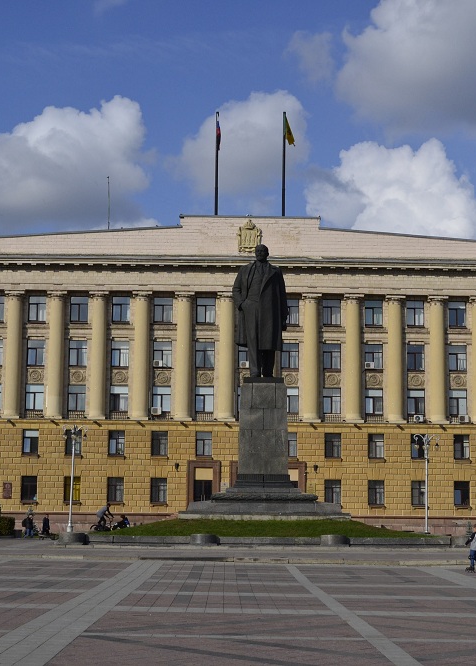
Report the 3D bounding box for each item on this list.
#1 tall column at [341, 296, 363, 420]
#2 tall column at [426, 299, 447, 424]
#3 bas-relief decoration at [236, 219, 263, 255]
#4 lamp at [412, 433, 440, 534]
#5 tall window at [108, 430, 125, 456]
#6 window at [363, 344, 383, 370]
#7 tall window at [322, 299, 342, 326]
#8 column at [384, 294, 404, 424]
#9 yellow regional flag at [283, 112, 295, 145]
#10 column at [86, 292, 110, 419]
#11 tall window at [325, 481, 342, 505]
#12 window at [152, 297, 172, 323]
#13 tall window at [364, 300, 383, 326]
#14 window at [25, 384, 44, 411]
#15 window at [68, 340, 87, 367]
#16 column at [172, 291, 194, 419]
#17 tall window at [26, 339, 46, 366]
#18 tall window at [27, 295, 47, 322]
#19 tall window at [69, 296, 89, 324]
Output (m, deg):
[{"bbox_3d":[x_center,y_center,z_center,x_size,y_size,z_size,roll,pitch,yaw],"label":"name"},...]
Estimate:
[{"bbox_3d":[9.569,2.130,95.953,1.470,10.520,1.365,1,-8,-1],"label":"tall column"},{"bbox_3d":[17.232,2.294,100.810,1.700,11.104,1.700,1,-8,-1],"label":"tall column"},{"bbox_3d":[0.985,-8.052,97.306,2.100,2.850,0.300,1,-8,-1],"label":"bas-relief decoration"},{"bbox_3d":[11.993,9.671,74.003,1.650,6.578,1.650,1,-8,-1],"label":"lamp"},{"bbox_3d":[-9.761,8.980,94.979,1.312,2.031,0.250,1,-8,-1],"label":"tall window"},{"bbox_3d":[11.866,2.072,101.526,1.552,2.141,0.200,1,-8,-1],"label":"window"},{"bbox_3d":[7.875,-1.697,97.491,1.520,2.200,0.250,1,-8,-1],"label":"tall window"},{"bbox_3d":[12.988,2.185,96.172,1.600,10.500,1.500,1,-8,-1],"label":"column"},{"bbox_3d":[4.758,-18.756,107.750,1.017,3.159,0.500,1,-8,-1],"label":"yellow regional flag"},{"bbox_3d":[-12.074,1.986,100.936,1.620,11.189,1.620,1,-8,-1],"label":"column"},{"bbox_3d":[7.513,12.578,92.025,1.262,1.859,0.250,1,-8,0],"label":"tall window"},{"bbox_3d":[-6.069,-1.827,94.812,1.462,2.141,0.250,1,-8,0],"label":"window"},{"bbox_3d":[11.926,-1.685,102.081,1.534,2.173,0.200,1,-8,-1],"label":"tall window"},{"bbox_3d":[-17.646,5.621,101.472,1.510,2.260,0.250,1,-8,-1],"label":"window"},{"bbox_3d":[-13.514,1.761,98.809,1.473,2.201,0.250,0,-8,0],"label":"window"},{"bbox_3d":[-4.680,1.987,101.279,1.600,11.274,1.500,1,-8,-1],"label":"column"},{"bbox_3d":[-17.558,1.750,101.795,1.541,2.332,0.250,1,-8,-1],"label":"tall window"},{"bbox_3d":[-17.454,-2.050,101.723,1.497,2.210,0.200,1,-8,-1],"label":"tall window"},{"bbox_3d":[-13.146,-1.940,97.299,1.470,2.205,0.250,1,-8,-1],"label":"tall window"}]

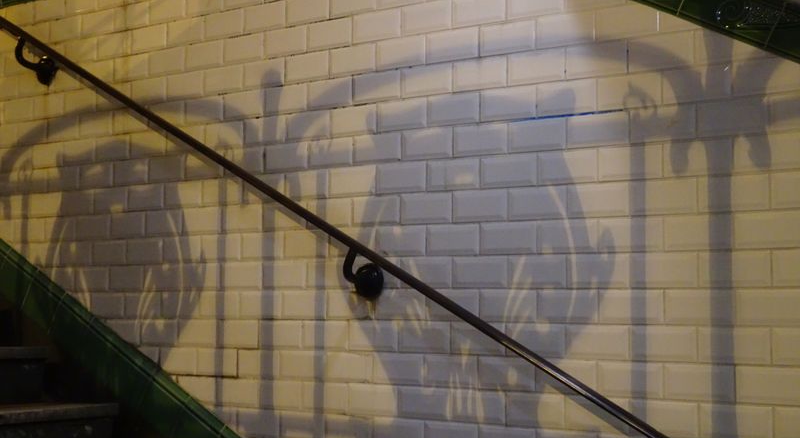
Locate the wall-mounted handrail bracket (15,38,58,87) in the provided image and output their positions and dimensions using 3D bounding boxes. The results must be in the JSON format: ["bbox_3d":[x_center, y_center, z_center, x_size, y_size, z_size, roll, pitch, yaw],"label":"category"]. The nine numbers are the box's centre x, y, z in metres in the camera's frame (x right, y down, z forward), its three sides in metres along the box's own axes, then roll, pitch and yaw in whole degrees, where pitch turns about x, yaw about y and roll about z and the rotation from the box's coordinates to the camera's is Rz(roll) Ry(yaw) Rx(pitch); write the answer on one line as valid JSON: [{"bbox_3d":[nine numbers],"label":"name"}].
[{"bbox_3d":[-1.171,-0.498,3.540,0.089,0.121,0.124,-3,-6,35],"label":"wall-mounted handrail bracket"}]

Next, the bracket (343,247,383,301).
[{"bbox_3d":[-0.104,0.135,2.746,0.089,0.121,0.124,-3,-6,35],"label":"bracket"}]

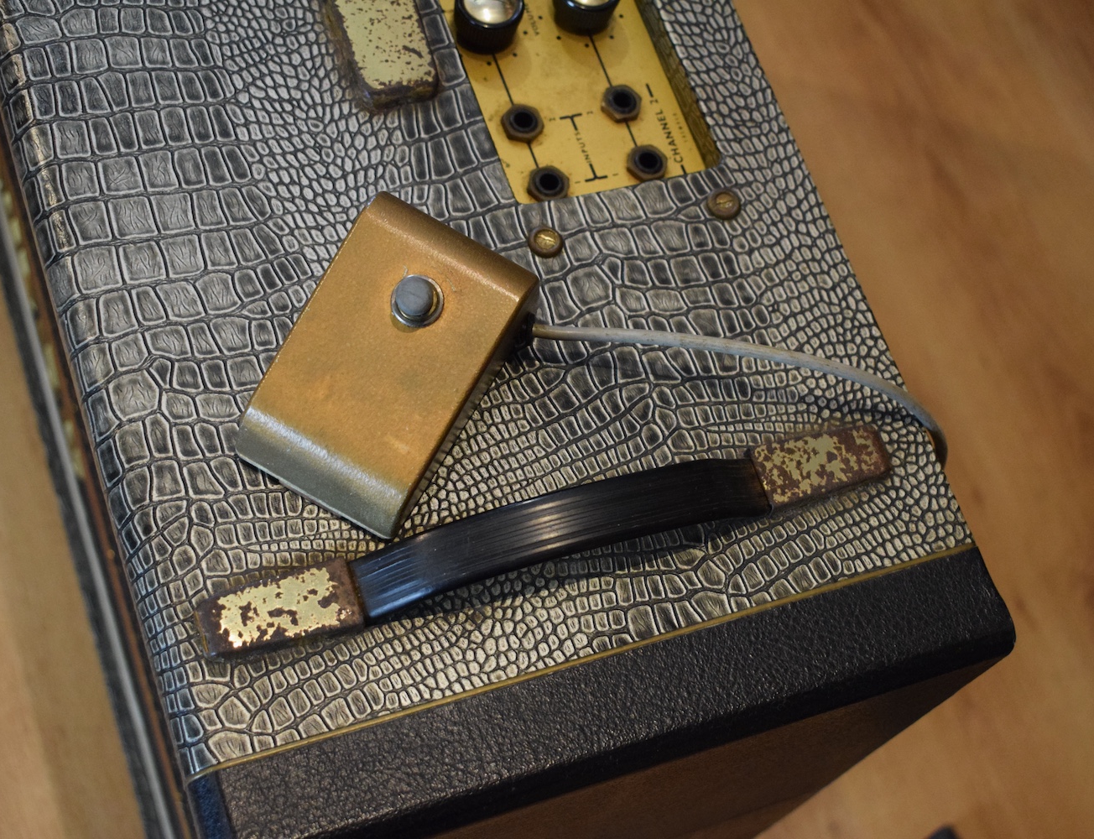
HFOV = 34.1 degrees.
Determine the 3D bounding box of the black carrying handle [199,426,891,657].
[{"bbox_3d":[0.006,0.032,0.533,0.224,0.022,0.022,-14,69,-17],"label":"black carrying handle"}]

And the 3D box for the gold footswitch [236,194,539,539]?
[{"bbox_3d":[-0.045,-0.019,0.527,0.054,0.056,0.089,30,63,3],"label":"gold footswitch"}]

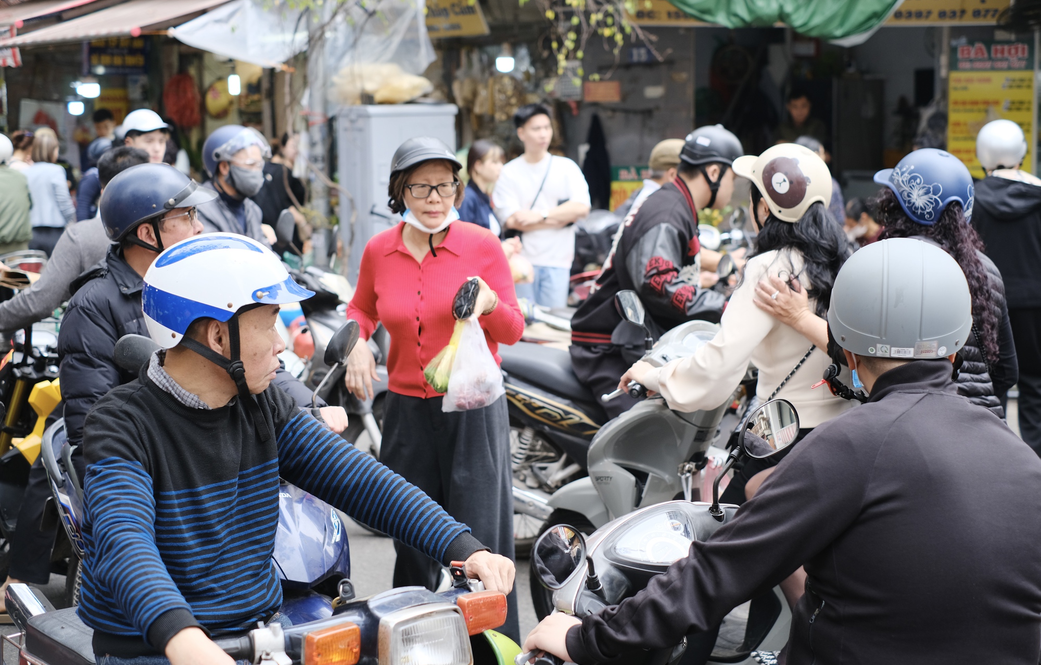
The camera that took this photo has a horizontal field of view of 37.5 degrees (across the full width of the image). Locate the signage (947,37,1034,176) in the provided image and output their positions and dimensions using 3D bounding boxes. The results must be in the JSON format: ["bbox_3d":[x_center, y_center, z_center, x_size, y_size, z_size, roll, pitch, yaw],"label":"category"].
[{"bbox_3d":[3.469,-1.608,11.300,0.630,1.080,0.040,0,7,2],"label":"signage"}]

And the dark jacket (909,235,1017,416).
[{"bbox_3d":[1.176,-0.018,4.300,0.480,0.530,0.320,-4,7,-30],"label":"dark jacket"}]

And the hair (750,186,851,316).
[{"bbox_3d":[0.792,-0.232,4.330,0.250,0.370,0.210,-6,8,-40],"label":"hair"}]

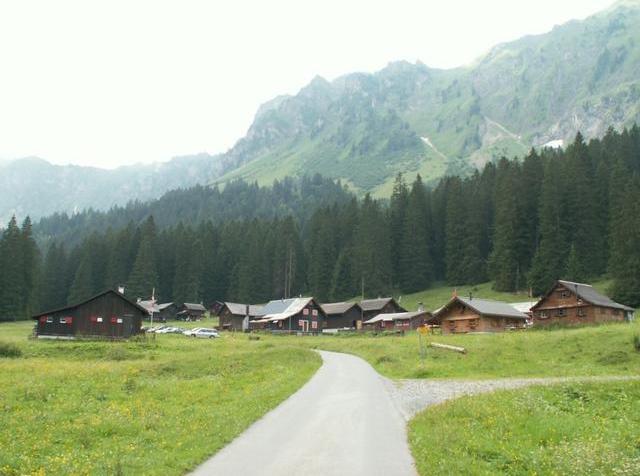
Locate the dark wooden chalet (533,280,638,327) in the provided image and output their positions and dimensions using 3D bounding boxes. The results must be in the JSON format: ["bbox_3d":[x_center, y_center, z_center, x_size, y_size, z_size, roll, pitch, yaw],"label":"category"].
[{"bbox_3d":[34.160,8.968,85.326,9.000,6.000,9.100,8,-13,-35],"label":"dark wooden chalet"}]

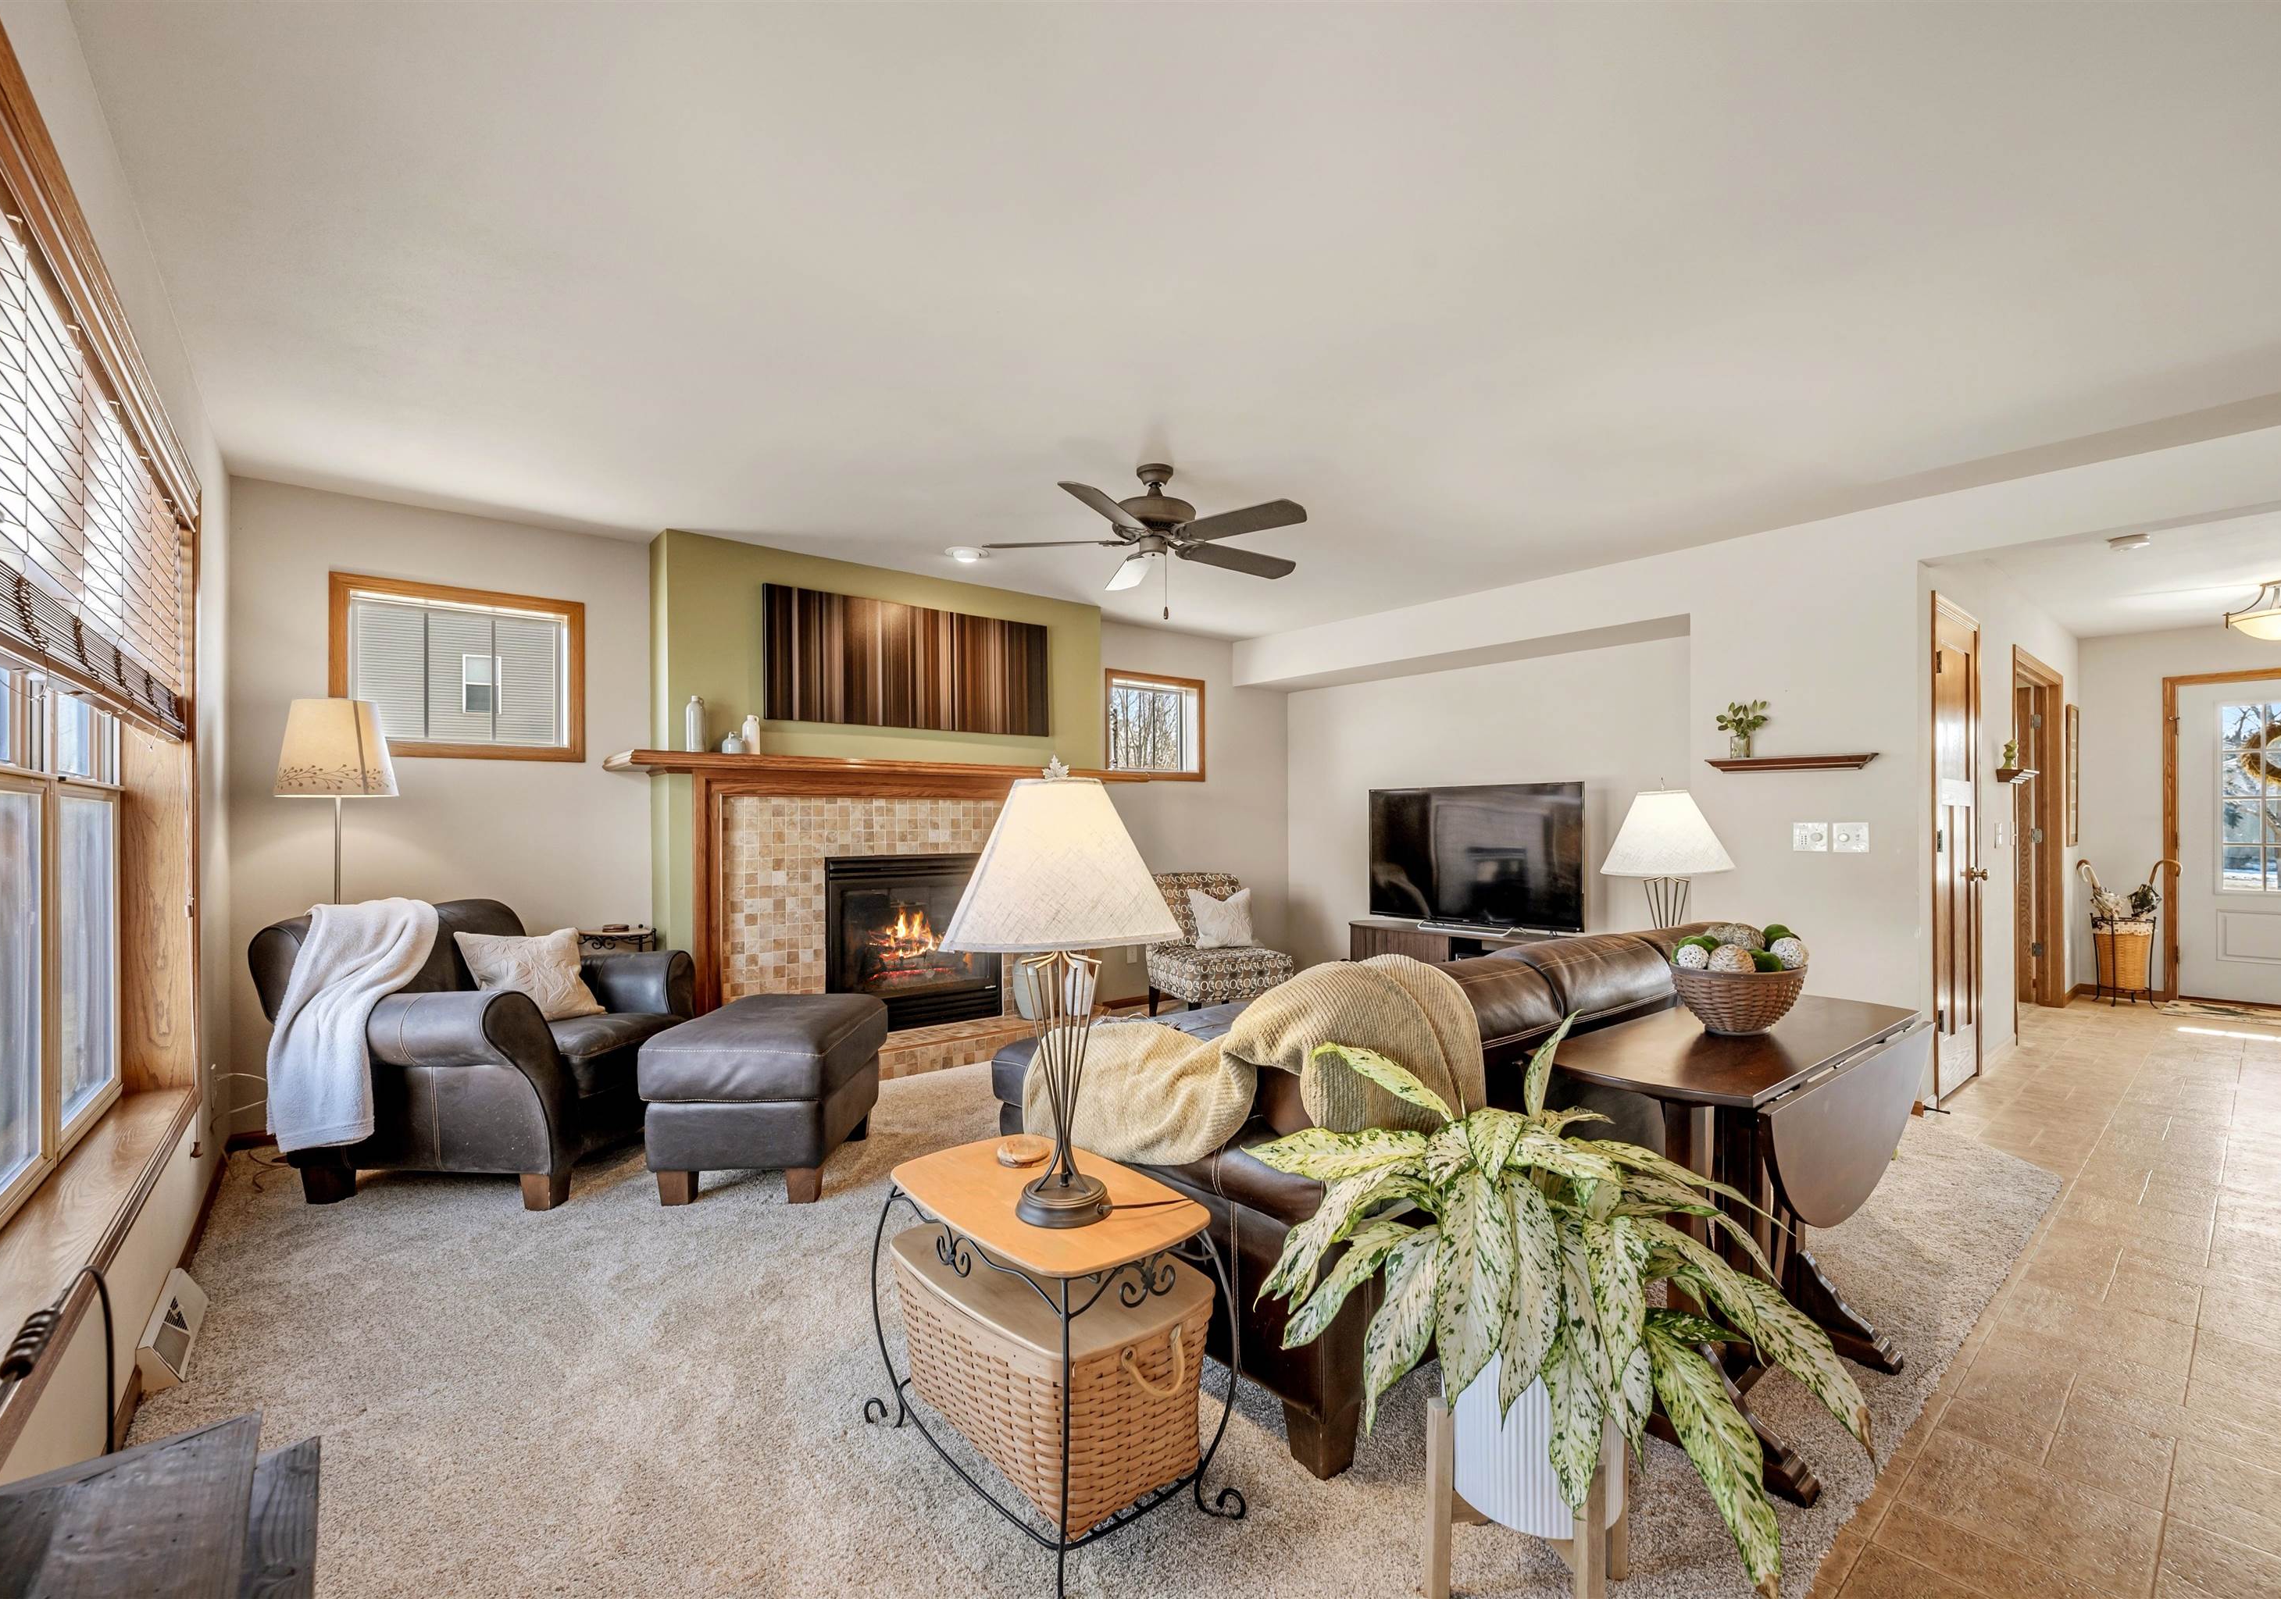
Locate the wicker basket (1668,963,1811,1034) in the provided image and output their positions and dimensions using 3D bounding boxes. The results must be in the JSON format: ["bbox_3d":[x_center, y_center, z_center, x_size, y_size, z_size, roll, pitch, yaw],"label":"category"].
[{"bbox_3d":[1.220,0.407,1.900,0.280,0.140,0.280,0,-1,-40],"label":"wicker basket"}]

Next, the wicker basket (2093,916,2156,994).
[{"bbox_3d":[6.382,1.034,6.050,0.270,0.520,0.300,0,-1,-40],"label":"wicker basket"}]

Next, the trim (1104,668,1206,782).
[{"bbox_3d":[0.125,-0.482,6.350,0.890,0.720,0.070,0,-1,-40],"label":"trim"}]

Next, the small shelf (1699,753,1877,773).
[{"bbox_3d":[2.868,-0.156,4.122,0.150,0.060,0.610,0,-1,-40],"label":"small shelf"}]

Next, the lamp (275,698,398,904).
[{"bbox_3d":[-2.860,0.459,3.320,0.430,1.610,0.430,0,-1,-40],"label":"lamp"}]

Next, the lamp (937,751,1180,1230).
[{"bbox_3d":[-0.135,0.313,1.622,0.390,0.770,0.370,0,-1,-11],"label":"lamp"}]

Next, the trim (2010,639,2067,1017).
[{"bbox_3d":[5.180,0.250,5.370,1.500,2.090,0.120,0,-1,-40],"label":"trim"}]

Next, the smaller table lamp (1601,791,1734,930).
[{"bbox_3d":[1.805,0.331,3.196,0.390,0.780,0.380,-1,-1,30],"label":"smaller table lamp"}]

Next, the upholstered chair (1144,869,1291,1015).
[{"bbox_3d":[0.435,0.865,5.620,0.630,0.840,0.720,0,-1,-24],"label":"upholstered chair"}]

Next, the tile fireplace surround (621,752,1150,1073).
[{"bbox_3d":[-1.034,0.544,4.676,2.760,1.470,0.500,0,-1,-40],"label":"tile fireplace surround"}]

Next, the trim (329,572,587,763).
[{"bbox_3d":[-2.688,-0.507,3.723,0.830,0.690,0.080,0,-1,-40],"label":"trim"}]

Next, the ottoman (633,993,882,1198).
[{"bbox_3d":[-1.260,1.008,3.230,0.590,0.480,0.720,-1,-1,-1],"label":"ottoman"}]

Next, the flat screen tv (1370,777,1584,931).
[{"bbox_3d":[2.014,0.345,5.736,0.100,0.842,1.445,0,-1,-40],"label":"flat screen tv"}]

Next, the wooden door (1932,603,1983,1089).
[{"bbox_3d":[3.525,0.225,4.040,0.780,2.050,0.060,0,-1,-40],"label":"wooden door"}]

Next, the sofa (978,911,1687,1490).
[{"bbox_3d":[0.752,0.798,2.725,2.180,0.830,1.160,0,-1,-40],"label":"sofa"}]

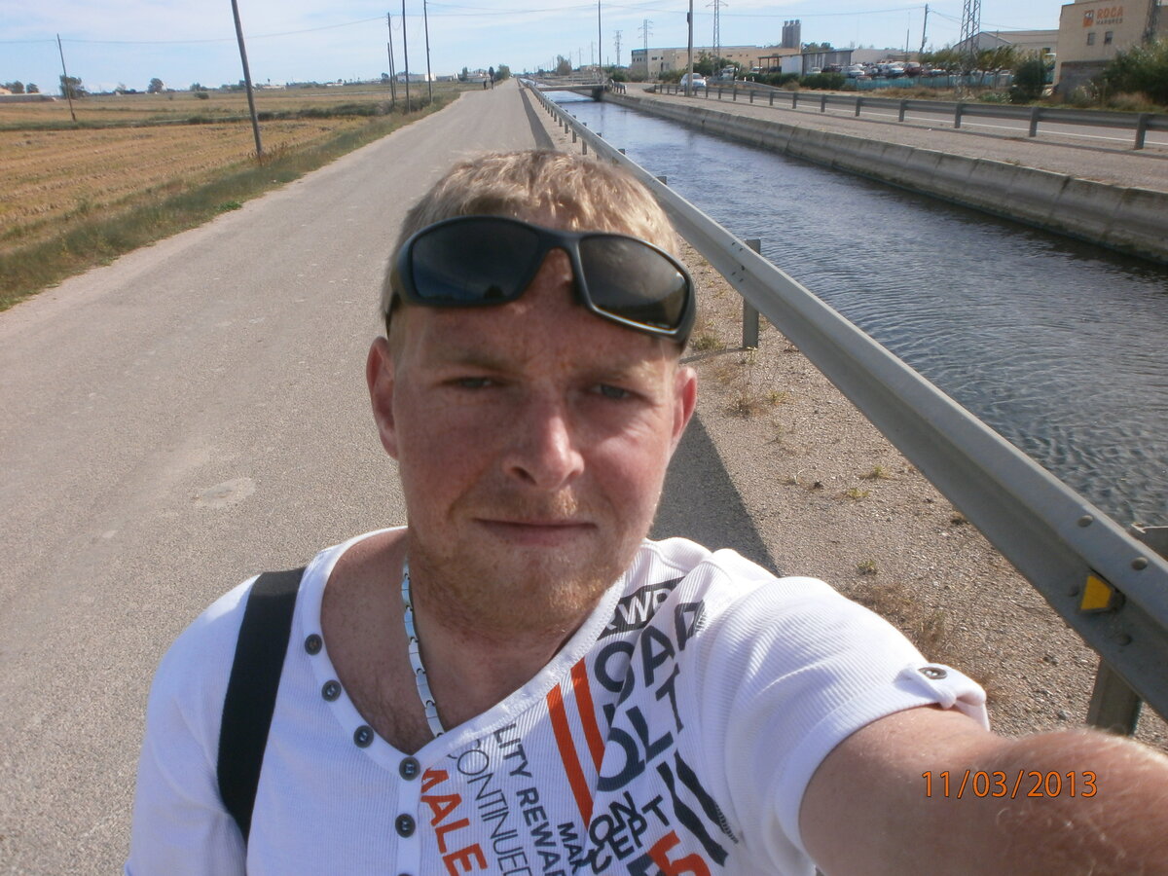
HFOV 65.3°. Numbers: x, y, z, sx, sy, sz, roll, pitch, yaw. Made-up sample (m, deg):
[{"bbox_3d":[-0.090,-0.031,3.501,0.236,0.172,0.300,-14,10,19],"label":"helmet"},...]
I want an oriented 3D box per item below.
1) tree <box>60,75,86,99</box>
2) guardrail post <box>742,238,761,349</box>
[{"bbox_3d":[-185.632,-127.346,330.641,10.500,9.300,9.500,-13,24,-25],"label":"tree"},{"bbox_3d":[1.118,-0.962,6.118,0.110,0.720,0.065,-4,22,-3],"label":"guardrail post"}]

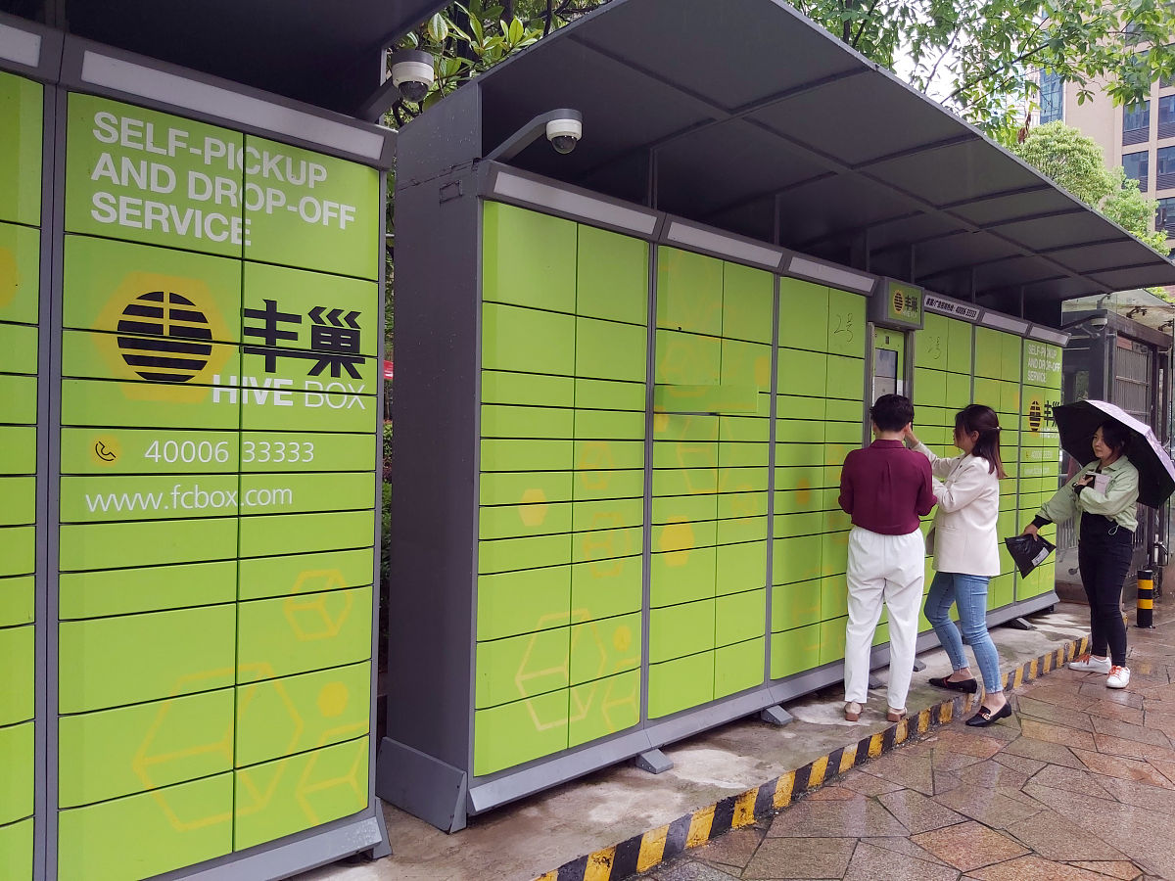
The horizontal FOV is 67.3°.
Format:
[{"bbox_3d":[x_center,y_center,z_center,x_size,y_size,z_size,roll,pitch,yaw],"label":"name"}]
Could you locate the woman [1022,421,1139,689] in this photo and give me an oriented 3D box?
[{"bbox_3d":[3.112,0.690,5.570,0.550,1.610,0.600,1,0,-20],"label":"woman"}]

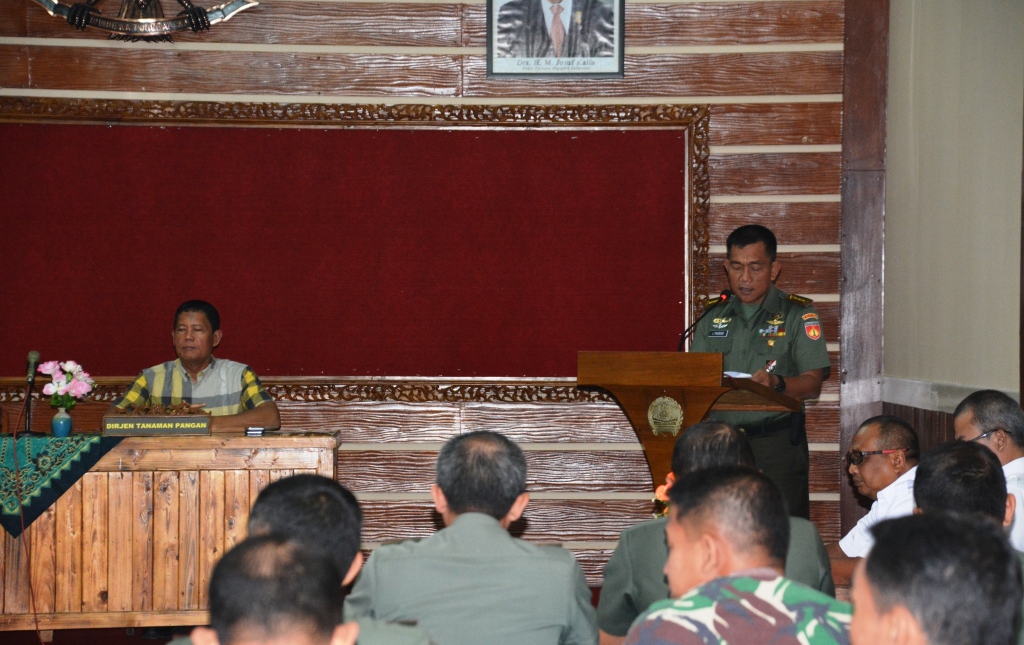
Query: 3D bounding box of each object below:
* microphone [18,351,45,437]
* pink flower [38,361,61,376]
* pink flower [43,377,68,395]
[{"bbox_3d":[-1.820,0.269,27.500,0.105,0.325,0.130,0,0,18],"label":"microphone"},{"bbox_3d":[-1.747,0.174,27.400,0.083,0.055,0.072,0,0,6],"label":"pink flower"},{"bbox_3d":[-1.723,0.242,27.380,0.095,0.068,0.075,0,0,6],"label":"pink flower"}]

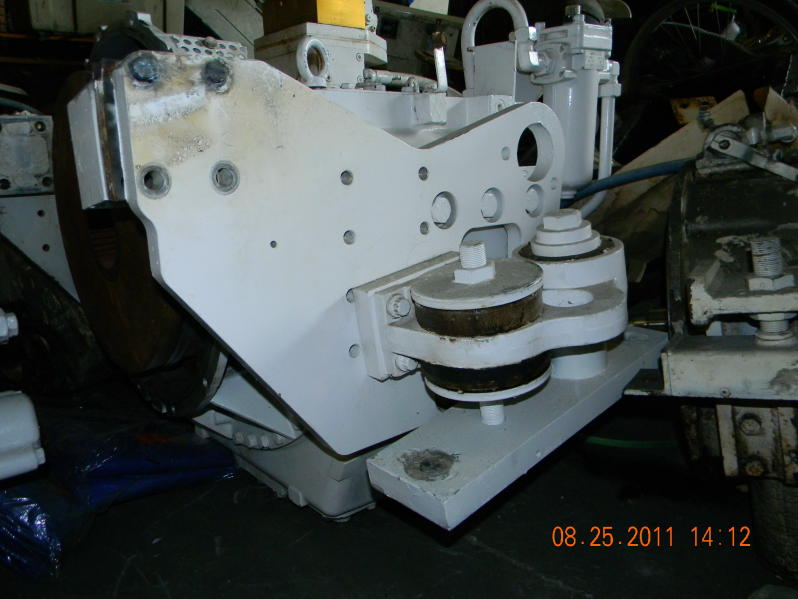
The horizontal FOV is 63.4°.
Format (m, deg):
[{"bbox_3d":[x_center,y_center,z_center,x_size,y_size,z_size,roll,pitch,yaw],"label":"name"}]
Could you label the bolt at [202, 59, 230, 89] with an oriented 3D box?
[{"bbox_3d":[-0.207,-0.257,0.735,0.029,0.029,0.016,-13,17,-42],"label":"bolt"}]

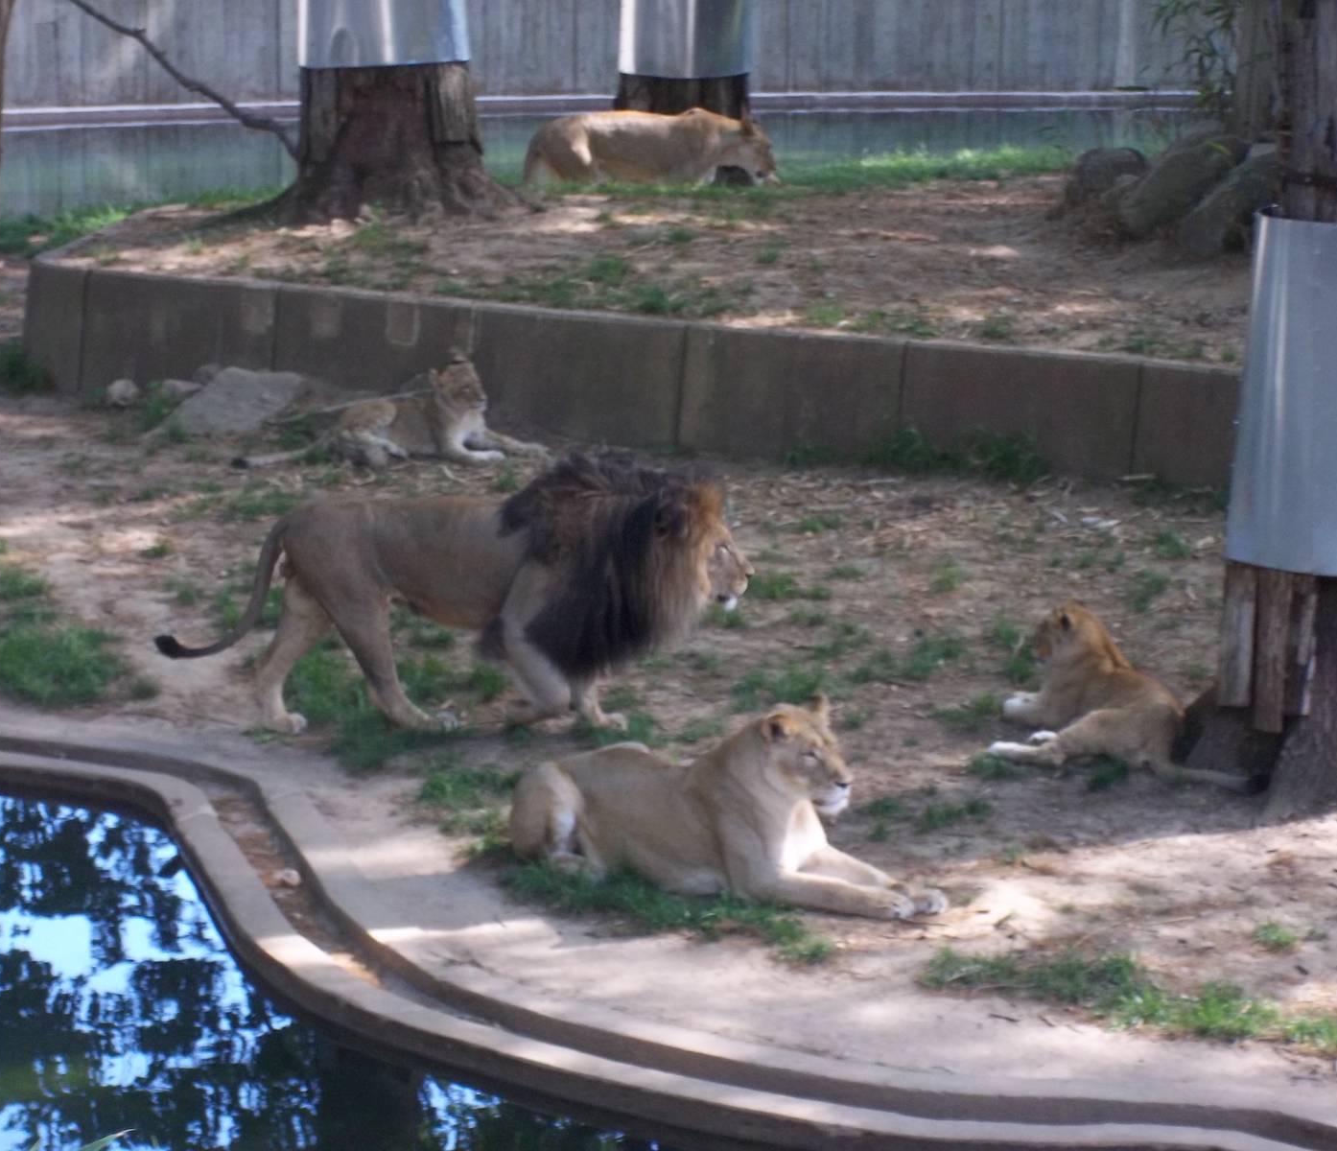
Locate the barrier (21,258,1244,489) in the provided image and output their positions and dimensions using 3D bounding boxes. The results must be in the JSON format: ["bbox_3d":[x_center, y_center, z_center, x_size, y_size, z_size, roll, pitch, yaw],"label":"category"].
[{"bbox_3d":[-0.300,-1.191,27.852,8.350,0.710,0.350,6,13,29],"label":"barrier"}]

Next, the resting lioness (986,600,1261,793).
[{"bbox_3d":[1.666,0.414,17.527,1.050,0.480,0.550,9,15,39],"label":"resting lioness"}]

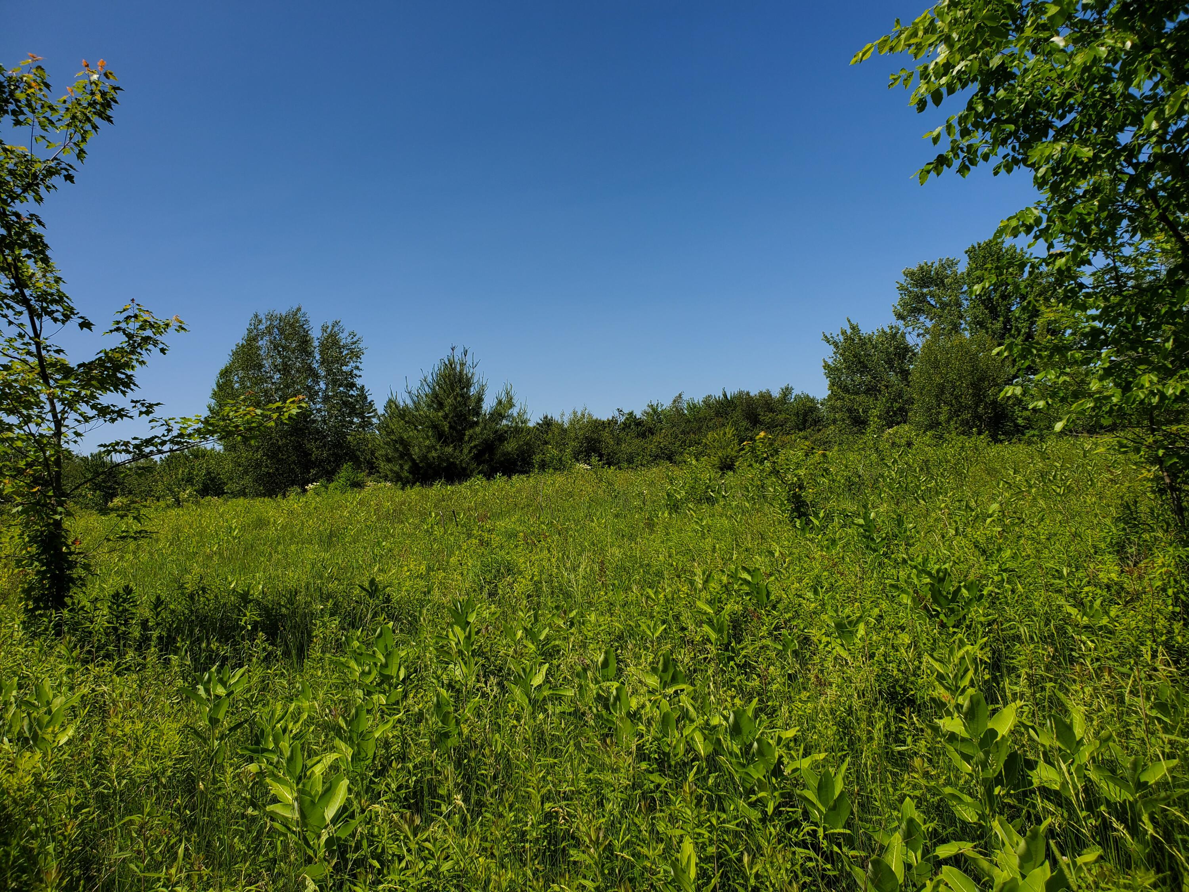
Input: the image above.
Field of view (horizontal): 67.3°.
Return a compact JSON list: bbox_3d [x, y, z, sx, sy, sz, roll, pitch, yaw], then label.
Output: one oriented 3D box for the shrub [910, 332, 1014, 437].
[{"bbox_3d":[9.256,-1.451,22.500,2.750,2.800,2.600,0,-1,22],"label":"shrub"}]

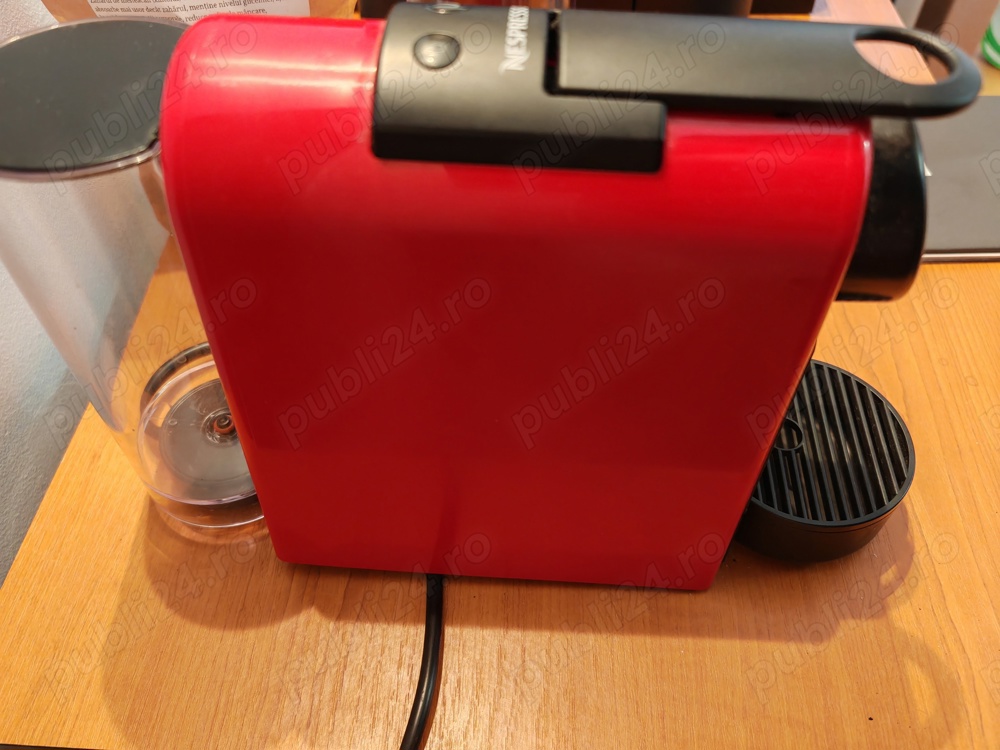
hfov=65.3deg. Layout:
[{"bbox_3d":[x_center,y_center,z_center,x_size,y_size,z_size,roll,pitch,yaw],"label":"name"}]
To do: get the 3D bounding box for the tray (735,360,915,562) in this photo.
[{"bbox_3d":[0.122,0.033,0.323,0.081,0.031,0.081,3,51,3],"label":"tray"}]

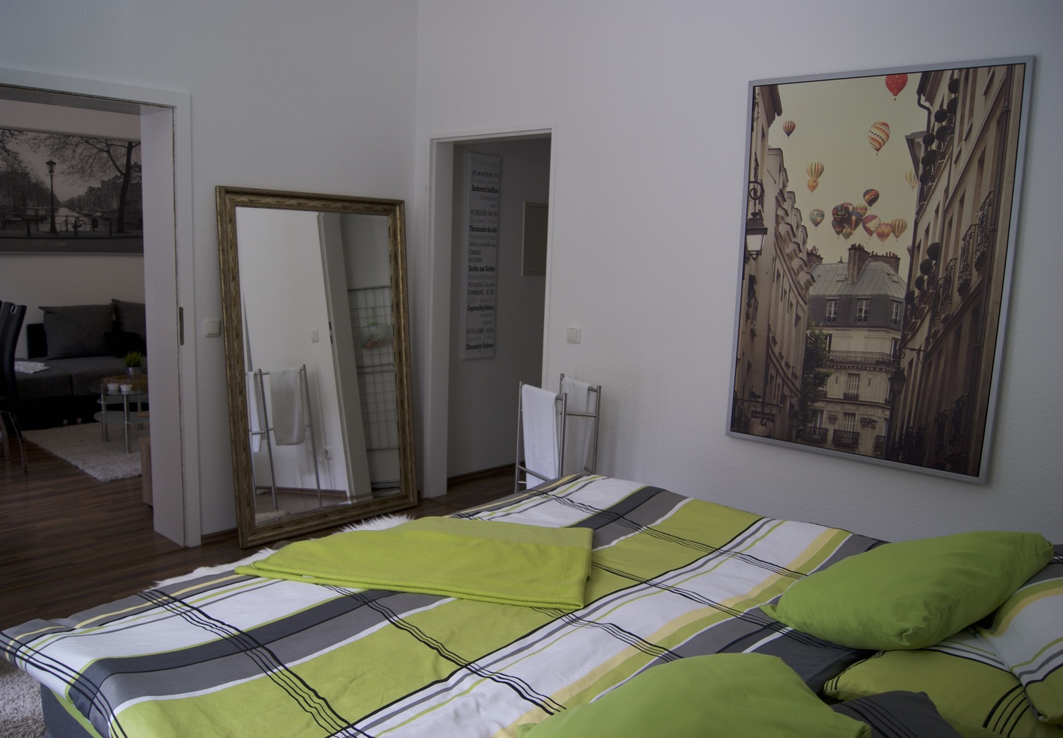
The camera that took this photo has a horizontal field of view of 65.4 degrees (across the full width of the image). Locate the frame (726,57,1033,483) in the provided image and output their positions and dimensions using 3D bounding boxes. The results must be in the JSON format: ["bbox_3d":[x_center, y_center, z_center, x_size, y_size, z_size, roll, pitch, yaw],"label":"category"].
[{"bbox_3d":[1.228,-0.366,3.083,0.985,1.410,0.030,8,10,38],"label":"frame"}]

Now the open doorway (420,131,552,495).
[{"bbox_3d":[-0.211,-0.206,4.378,0.835,1.990,0.160,8,10,38],"label":"open doorway"}]

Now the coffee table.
[{"bbox_3d":[-2.763,0.278,5.758,0.580,0.420,1.000,-1,9,-19],"label":"coffee table"}]

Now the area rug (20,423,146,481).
[{"bbox_3d":[-2.447,0.469,6.017,1.650,0.030,1.800,10,11,44],"label":"area rug"}]

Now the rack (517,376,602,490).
[{"bbox_3d":[0.111,0.488,3.563,0.315,0.870,0.440,-3,9,-30],"label":"rack"}]

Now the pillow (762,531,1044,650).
[{"bbox_3d":[0.932,0.516,2.075,0.580,0.170,0.410,-13,1,-31],"label":"pillow"}]

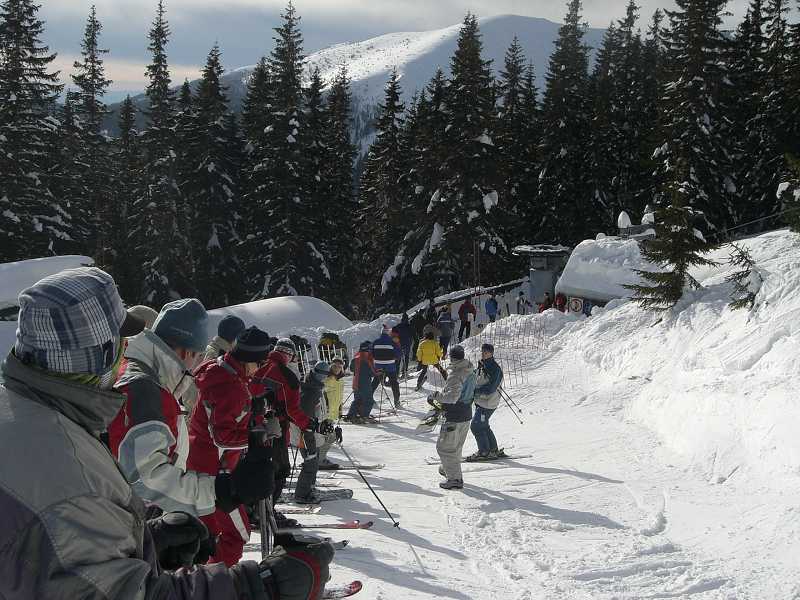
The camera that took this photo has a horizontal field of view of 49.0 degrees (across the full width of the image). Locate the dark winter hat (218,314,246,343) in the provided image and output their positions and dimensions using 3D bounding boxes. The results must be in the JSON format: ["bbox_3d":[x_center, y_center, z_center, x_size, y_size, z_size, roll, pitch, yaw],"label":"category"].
[{"bbox_3d":[-1.259,0.222,6.600,0.220,0.200,0.200,6,-4,-37],"label":"dark winter hat"}]

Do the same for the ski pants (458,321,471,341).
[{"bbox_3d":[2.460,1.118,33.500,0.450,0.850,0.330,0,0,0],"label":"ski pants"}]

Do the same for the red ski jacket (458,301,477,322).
[{"bbox_3d":[2.575,0.439,33.500,0.650,0.820,0.360,0,0,0],"label":"red ski jacket"}]

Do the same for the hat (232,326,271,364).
[{"bbox_3d":[-0.896,0.275,5.300,0.230,0.200,0.200,14,-7,-30],"label":"hat"}]

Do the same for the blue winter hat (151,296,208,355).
[{"bbox_3d":[-0.875,0.106,3.500,0.230,0.200,0.200,19,-12,-37],"label":"blue winter hat"}]

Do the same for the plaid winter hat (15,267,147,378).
[{"bbox_3d":[-0.701,0.045,1.920,0.280,0.220,0.200,4,-2,-38],"label":"plaid winter hat"}]

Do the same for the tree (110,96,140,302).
[{"bbox_3d":[-15.630,-5.390,50.000,2.400,12.390,2.400,0,0,0],"label":"tree"}]

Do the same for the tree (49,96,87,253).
[{"bbox_3d":[-18.870,-5.390,50.000,2.600,12.390,2.600,0,0,0],"label":"tree"}]

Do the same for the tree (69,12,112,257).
[{"bbox_3d":[-15.810,-7.070,45.000,3.000,16.140,3.000,0,0,0],"label":"tree"}]

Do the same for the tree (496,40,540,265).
[{"bbox_3d":[6.690,-6.940,50.000,3.000,15.890,3.000,0,0,0],"label":"tree"}]

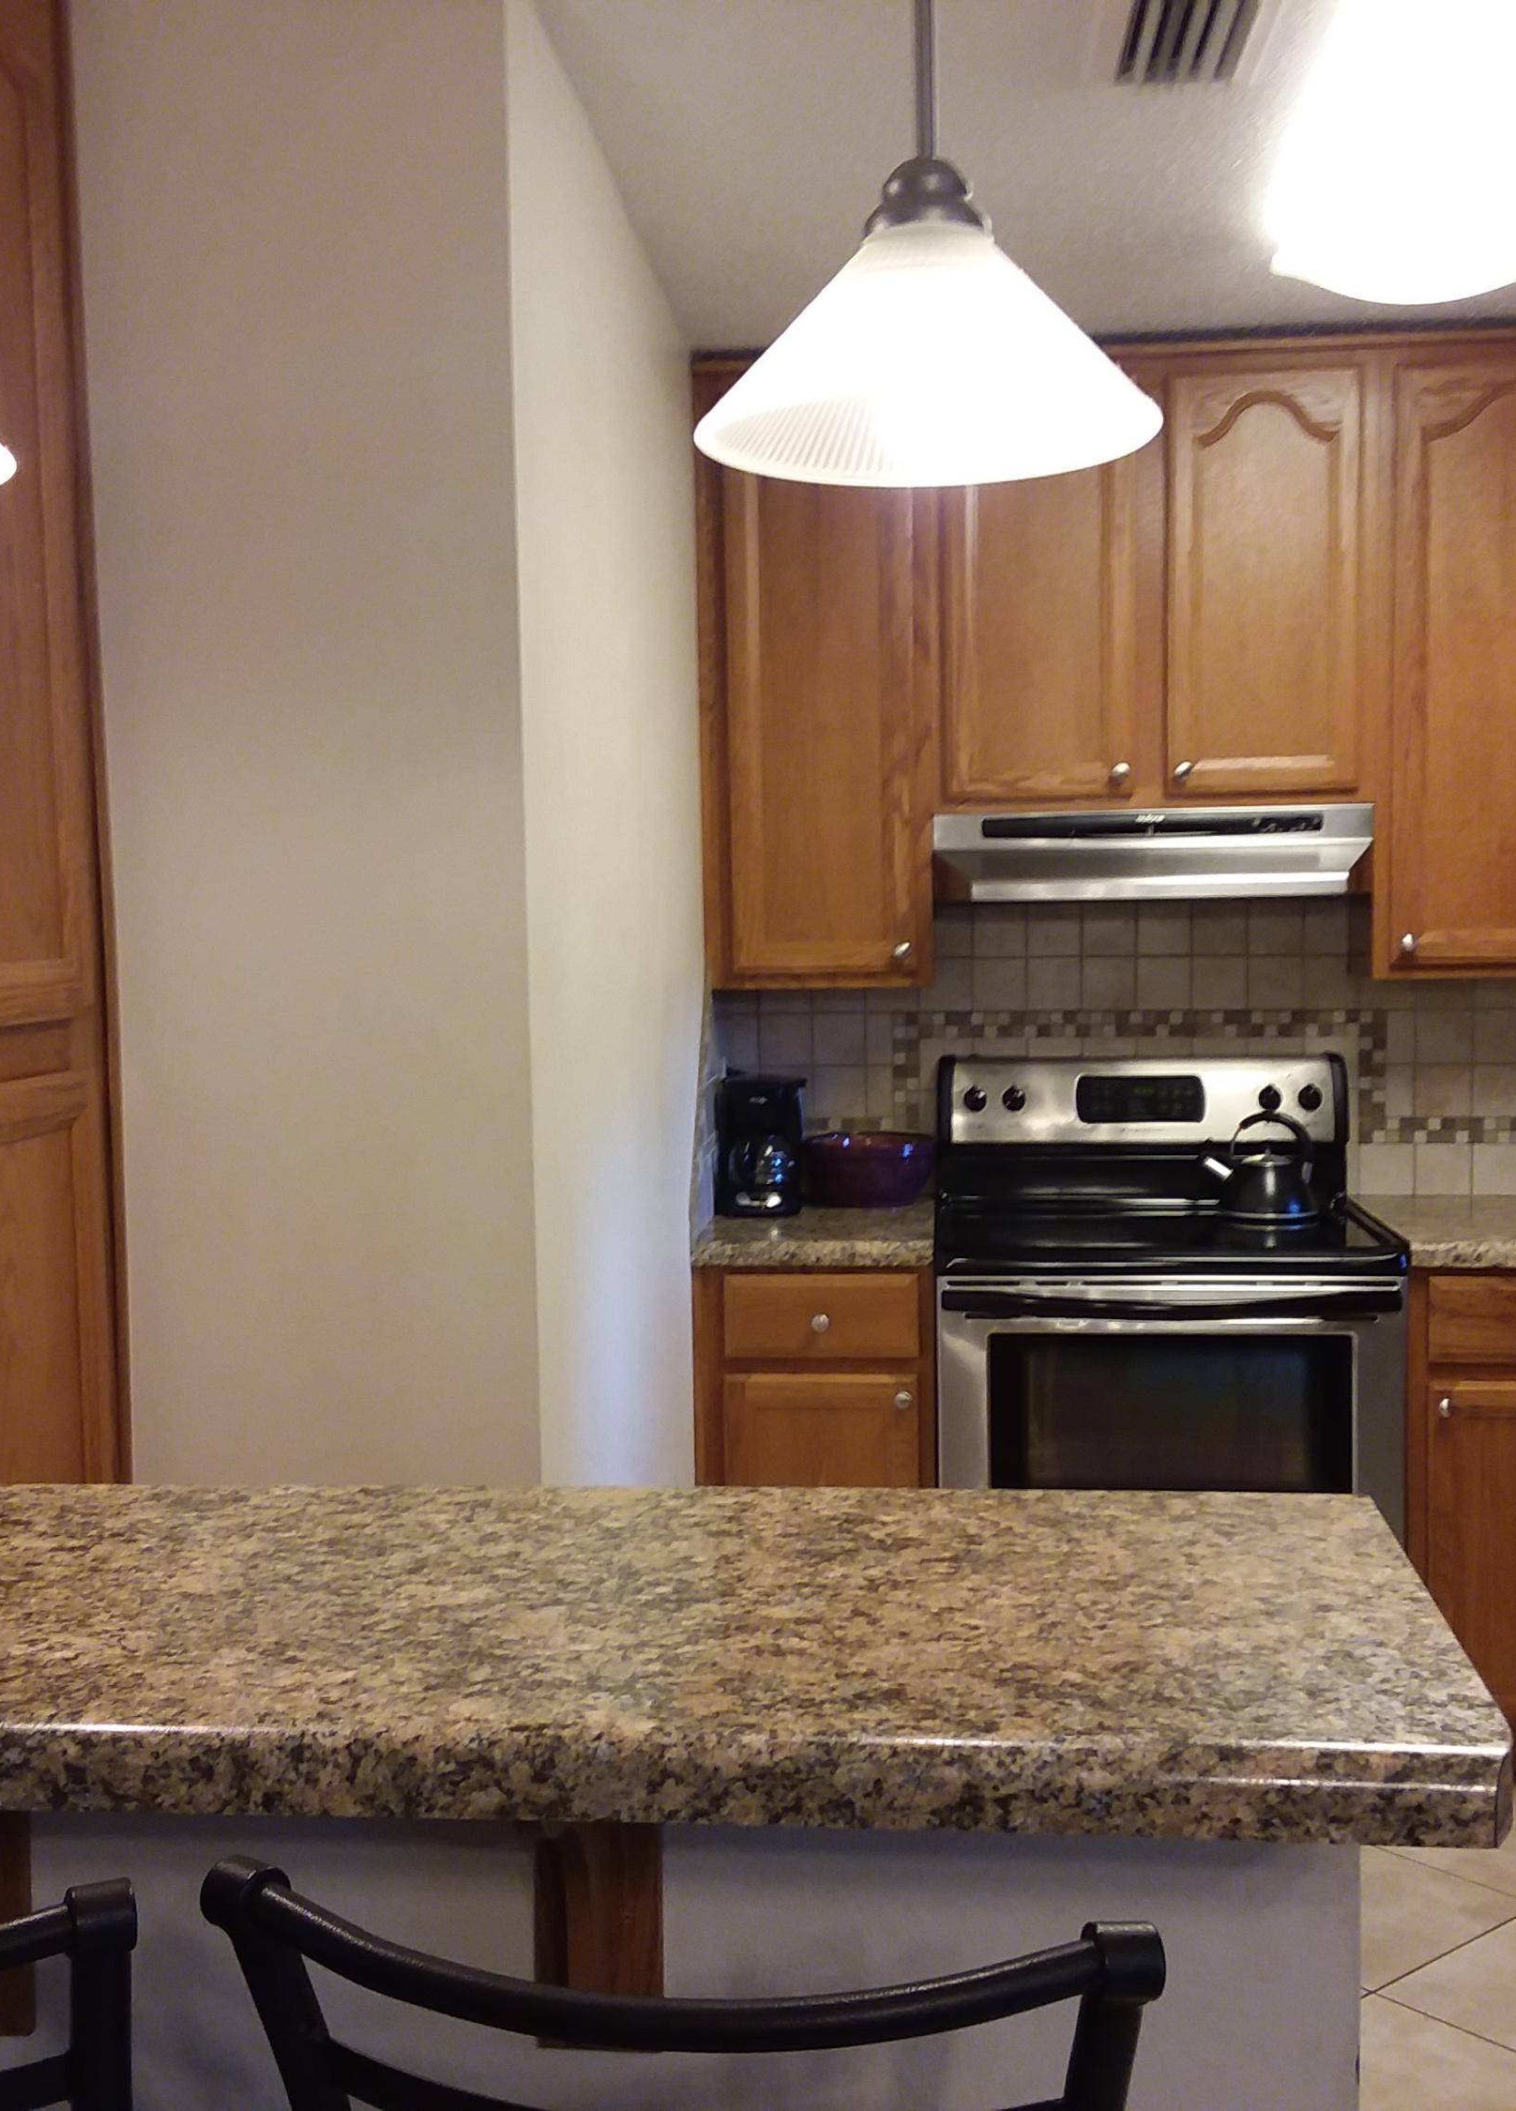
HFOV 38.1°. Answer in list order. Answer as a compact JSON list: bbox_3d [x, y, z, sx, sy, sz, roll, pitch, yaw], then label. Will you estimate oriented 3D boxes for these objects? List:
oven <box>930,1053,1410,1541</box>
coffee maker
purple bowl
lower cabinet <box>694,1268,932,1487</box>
[{"bbox_3d":[0.699,0.611,3.863,0.760,1.180,0.670,0,4,5],"label":"oven"},{"bbox_3d":[0.006,0.159,4.029,0.150,0.248,0.200,0,4,5],"label":"coffee maker"},{"bbox_3d":[0.212,0.216,4.088,0.243,0.122,0.243,0,4,5],"label":"purple bowl"},{"bbox_3d":[0.125,0.764,3.957,0.397,0.872,0.625,0,4,5],"label":"lower cabinet"}]

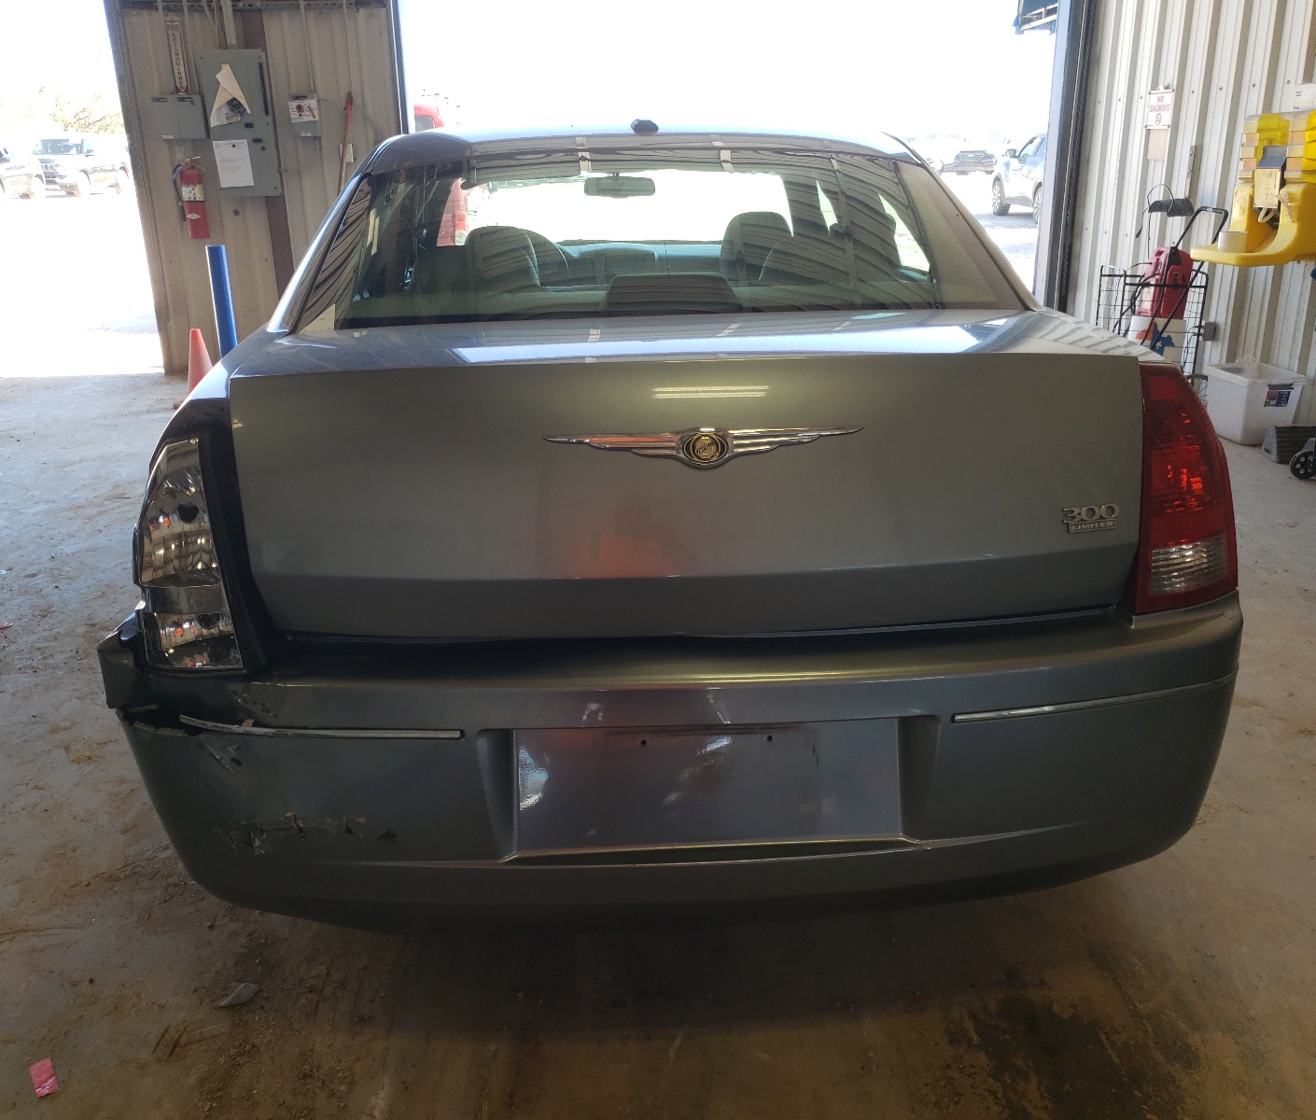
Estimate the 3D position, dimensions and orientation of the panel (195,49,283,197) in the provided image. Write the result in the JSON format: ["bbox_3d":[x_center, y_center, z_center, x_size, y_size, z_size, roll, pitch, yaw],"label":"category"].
[{"bbox_3d":[-2.652,-2.798,7.209,0.380,0.870,0.140,-3,20,-3],"label":"panel"}]

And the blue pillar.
[{"bbox_3d":[-2.597,-1.431,6.767,0.118,0.900,0.118,-3,20,-3],"label":"blue pillar"}]

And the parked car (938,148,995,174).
[{"bbox_3d":[13.450,-17.239,47.683,1.840,1.580,4.600,4,21,14],"label":"parked car"}]

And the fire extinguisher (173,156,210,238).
[{"bbox_3d":[-3.036,-2.350,7.302,0.170,0.515,0.150,-3,20,-3],"label":"fire extinguisher"}]

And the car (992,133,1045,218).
[{"bbox_3d":[7.967,-7.510,21.782,1.860,1.650,4.600,-2,20,-1],"label":"car"}]

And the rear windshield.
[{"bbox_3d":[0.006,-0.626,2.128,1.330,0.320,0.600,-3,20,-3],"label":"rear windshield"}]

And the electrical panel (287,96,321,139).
[{"bbox_3d":[-2.248,-2.854,7.205,0.165,0.260,0.110,-3,20,-3],"label":"electrical panel"}]

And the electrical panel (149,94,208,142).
[{"bbox_3d":[-3.039,-2.825,7.163,0.320,0.265,0.120,-3,20,-3],"label":"electrical panel"}]

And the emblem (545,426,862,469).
[{"bbox_3d":[0.061,-0.147,1.490,0.425,0.056,0.022,-3,20,-3],"label":"emblem"}]

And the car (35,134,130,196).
[{"bbox_3d":[-19.632,-13.345,37.986,1.900,1.740,4.650,-2,20,-2],"label":"car"}]

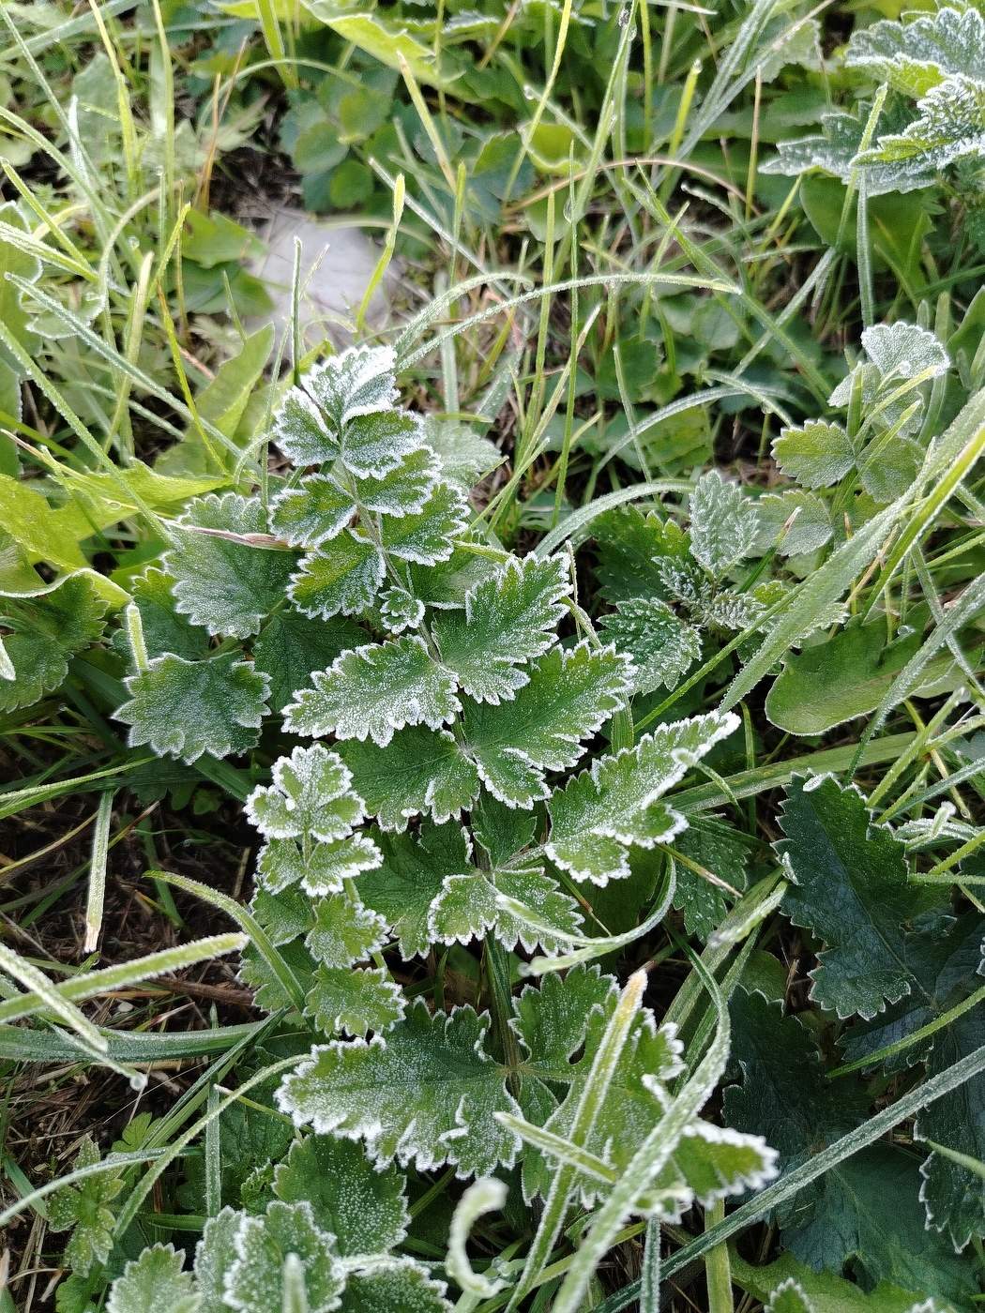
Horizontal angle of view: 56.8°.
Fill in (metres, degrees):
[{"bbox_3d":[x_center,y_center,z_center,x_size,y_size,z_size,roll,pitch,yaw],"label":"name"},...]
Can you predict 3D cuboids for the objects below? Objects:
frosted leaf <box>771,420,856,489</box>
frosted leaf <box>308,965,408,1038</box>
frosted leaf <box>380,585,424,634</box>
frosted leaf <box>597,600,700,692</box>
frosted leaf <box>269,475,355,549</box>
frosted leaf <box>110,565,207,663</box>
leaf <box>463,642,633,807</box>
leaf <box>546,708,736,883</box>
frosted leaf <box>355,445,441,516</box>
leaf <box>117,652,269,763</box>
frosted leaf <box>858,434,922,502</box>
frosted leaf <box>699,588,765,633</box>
[{"bbox_3d":[0.162,-0.103,0.460,0.041,0.012,0.036,15,84,14],"label":"frosted leaf"},{"bbox_3d":[-0.059,0.145,0.385,0.043,0.014,0.030,5,53,0],"label":"frosted leaf"},{"bbox_3d":[-0.039,-0.021,0.395,0.019,0.009,0.020,-17,67,0],"label":"frosted leaf"},{"bbox_3d":[0.065,-0.004,0.386,0.043,0.017,0.047,-38,74,-5],"label":"frosted leaf"},{"bbox_3d":[-0.081,-0.065,0.410,0.040,0.014,0.029,-11,63,7],"label":"frosted leaf"},{"bbox_3d":[-0.164,-0.020,0.455,0.055,0.015,0.083,-36,57,-19],"label":"frosted leaf"},{"bbox_3d":[0.024,0.029,0.387,0.077,0.021,0.050,-27,70,-7],"label":"leaf"},{"bbox_3d":[0.066,0.054,0.377,0.101,0.026,0.046,-31,61,-11],"label":"leaf"},{"bbox_3d":[-0.038,-0.070,0.375,0.039,0.013,0.024,-27,83,-8],"label":"frosted leaf"},{"bbox_3d":[-0.125,0.023,0.380,0.058,0.018,0.044,12,70,-7],"label":"leaf"},{"bbox_3d":[0.223,-0.104,0.506,0.040,0.010,0.039,9,64,-4],"label":"frosted leaf"},{"bbox_3d":[0.123,-0.023,0.467,0.033,0.012,0.020,24,56,5],"label":"frosted leaf"}]

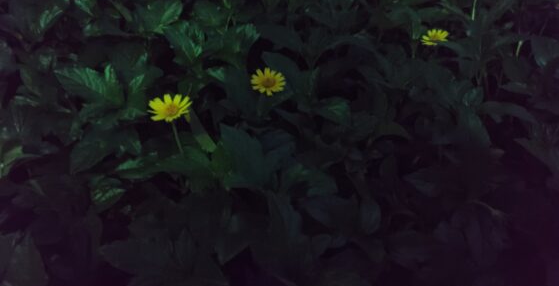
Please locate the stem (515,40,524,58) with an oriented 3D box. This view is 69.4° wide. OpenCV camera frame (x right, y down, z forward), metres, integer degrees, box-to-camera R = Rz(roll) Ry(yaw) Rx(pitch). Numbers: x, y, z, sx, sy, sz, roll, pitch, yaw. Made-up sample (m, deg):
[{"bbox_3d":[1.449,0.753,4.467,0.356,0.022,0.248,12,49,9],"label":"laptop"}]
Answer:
[{"bbox_3d":[0.301,-0.117,0.507,0.003,0.025,0.003,14,37,27],"label":"stem"}]

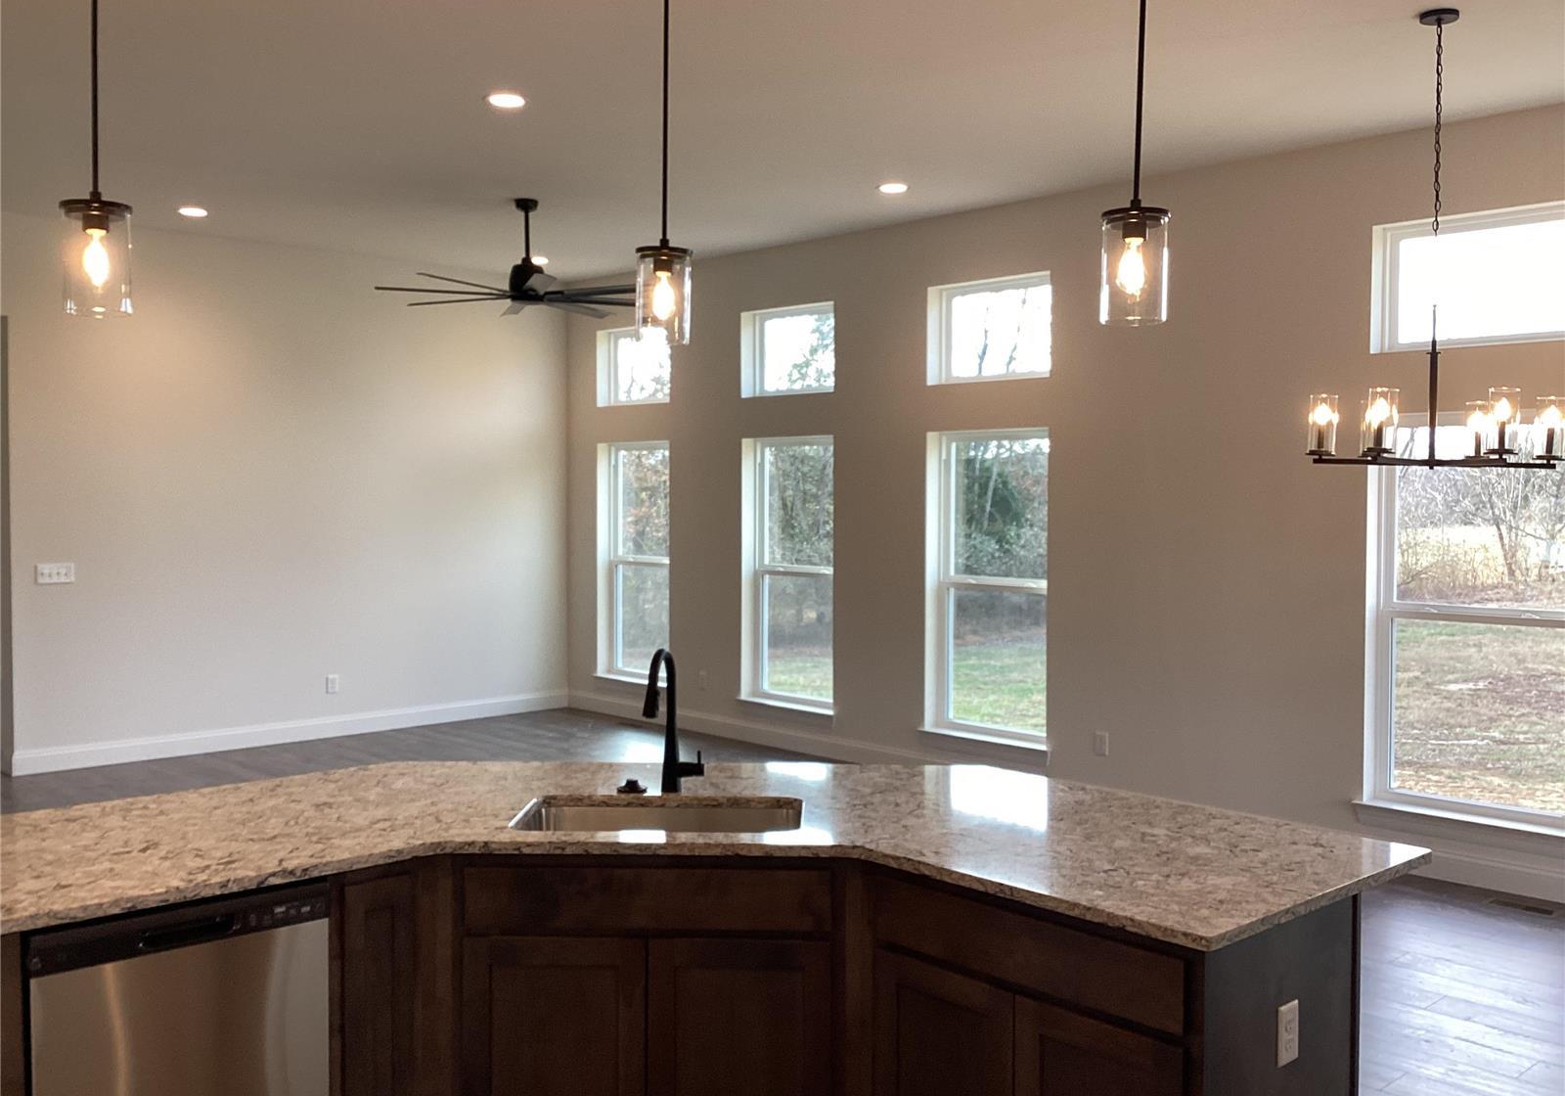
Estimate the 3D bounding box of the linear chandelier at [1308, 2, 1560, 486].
[{"bbox_3d":[2.260,-1.053,4.857,0.810,1.550,0.770,1,2,19],"label":"linear chandelier"}]

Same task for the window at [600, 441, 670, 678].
[{"bbox_3d":[-1.085,0.106,10.584,0.120,1.786,0.888,-2,3,-43],"label":"window"}]

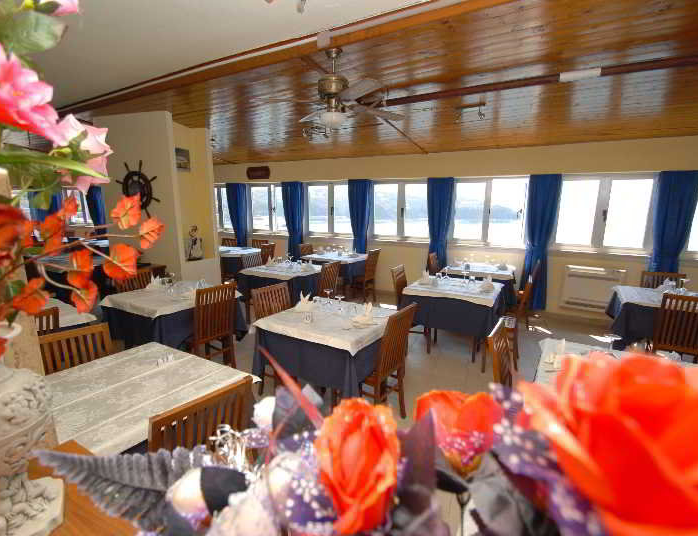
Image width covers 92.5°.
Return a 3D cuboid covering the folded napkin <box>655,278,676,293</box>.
[{"bbox_3d":[3.816,0.214,4.010,0.230,0.150,0.170,7,12,29],"label":"folded napkin"}]

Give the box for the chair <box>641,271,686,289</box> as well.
[{"bbox_3d":[3.690,0.566,3.910,0.400,0.952,0.536,6,11,29],"label":"chair"}]

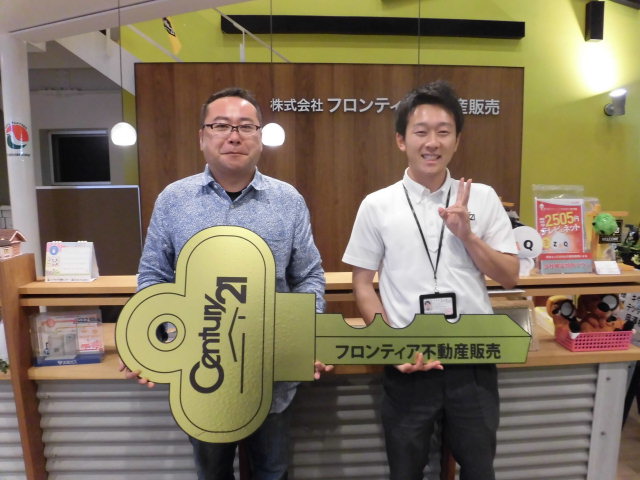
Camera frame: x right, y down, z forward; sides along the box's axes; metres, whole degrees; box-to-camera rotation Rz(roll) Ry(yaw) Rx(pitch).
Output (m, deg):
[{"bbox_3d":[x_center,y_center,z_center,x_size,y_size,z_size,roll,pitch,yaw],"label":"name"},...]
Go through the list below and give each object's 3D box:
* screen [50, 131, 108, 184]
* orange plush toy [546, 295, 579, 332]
[{"bbox_3d":[-2.488,-0.855,4.600,0.630,0.550,0.070,0,4,-5],"label":"screen"},{"bbox_3d":[1.026,0.322,1.870,0.135,0.160,0.120,1,5,11],"label":"orange plush toy"}]

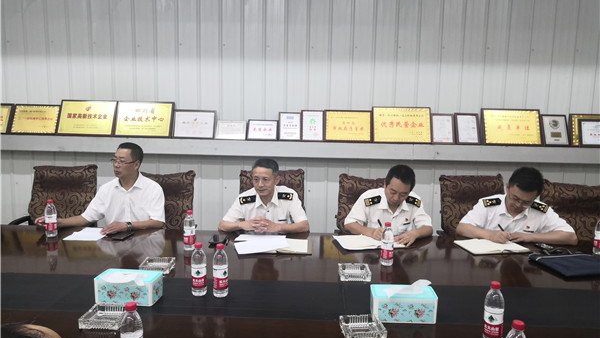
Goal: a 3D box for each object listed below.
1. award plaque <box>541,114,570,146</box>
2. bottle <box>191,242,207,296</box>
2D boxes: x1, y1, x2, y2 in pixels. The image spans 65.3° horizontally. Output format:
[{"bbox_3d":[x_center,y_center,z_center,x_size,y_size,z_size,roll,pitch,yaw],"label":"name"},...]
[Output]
[{"bbox_3d":[2.562,-0.383,4.680,0.250,0.335,0.030,1,-15,1],"label":"award plaque"},{"bbox_3d":[-0.437,0.435,2.031,0.066,0.227,0.066,1,7,1],"label":"bottle"}]

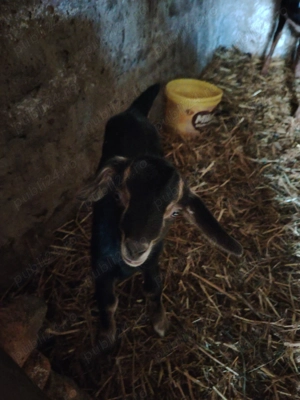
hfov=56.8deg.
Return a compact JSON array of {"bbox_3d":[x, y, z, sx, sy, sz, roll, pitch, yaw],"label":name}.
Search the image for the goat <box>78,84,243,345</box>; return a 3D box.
[{"bbox_3d":[0.020,0.018,0.675,0.245,0.570,0.560,3,42,4],"label":"goat"}]

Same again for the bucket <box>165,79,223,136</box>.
[{"bbox_3d":[0.223,-0.452,1.464,0.280,0.250,0.280,0,42,0],"label":"bucket"}]

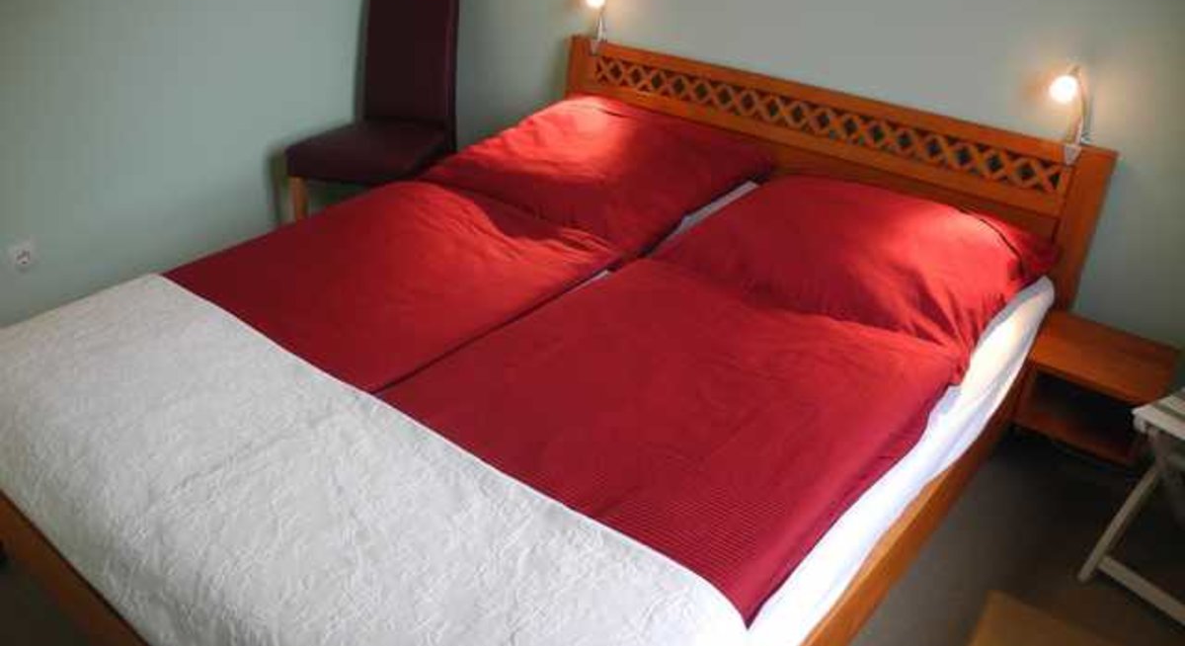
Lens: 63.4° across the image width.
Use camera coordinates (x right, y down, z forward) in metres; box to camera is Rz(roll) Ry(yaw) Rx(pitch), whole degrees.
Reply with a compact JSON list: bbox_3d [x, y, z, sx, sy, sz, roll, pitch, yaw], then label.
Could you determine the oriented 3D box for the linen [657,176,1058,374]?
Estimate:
[{"bbox_3d":[0.603,-0.169,2.278,0.780,0.160,0.710,24,38,34],"label":"linen"}]

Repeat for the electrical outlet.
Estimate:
[{"bbox_3d":[-1.736,-0.199,2.917,0.015,0.080,0.080,24,38,34],"label":"electrical outlet"}]

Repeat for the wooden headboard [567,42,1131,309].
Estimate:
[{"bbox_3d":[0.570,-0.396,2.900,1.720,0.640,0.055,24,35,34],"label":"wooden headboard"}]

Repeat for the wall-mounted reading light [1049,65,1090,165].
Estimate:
[{"bbox_3d":[1.106,-0.469,2.232,0.065,0.220,0.100,24,38,34],"label":"wall-mounted reading light"}]

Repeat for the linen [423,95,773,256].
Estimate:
[{"bbox_3d":[0.007,-0.462,2.762,0.780,0.160,0.710,24,38,34],"label":"linen"}]

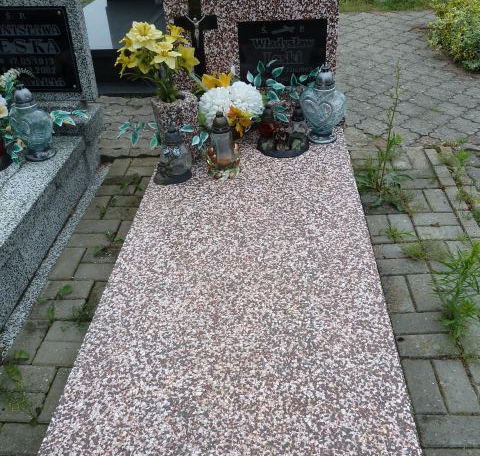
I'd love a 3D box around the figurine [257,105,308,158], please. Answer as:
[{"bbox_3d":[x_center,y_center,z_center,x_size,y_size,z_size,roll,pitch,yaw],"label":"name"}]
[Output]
[{"bbox_3d":[0.193,-0.442,2.049,0.225,0.186,0.150,0,38,5],"label":"figurine"}]

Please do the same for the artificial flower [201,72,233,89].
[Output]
[{"bbox_3d":[-0.096,-0.603,1.899,0.128,0.079,0.110,1,38,5],"label":"artificial flower"}]

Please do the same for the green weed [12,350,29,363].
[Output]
[{"bbox_3d":[-0.753,0.436,1.583,0.053,0.030,0.042,-28,45,-29],"label":"green weed"}]

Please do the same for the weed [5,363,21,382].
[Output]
[{"bbox_3d":[-0.766,0.471,1.537,0.052,0.050,0.055,1,38,5],"label":"weed"}]

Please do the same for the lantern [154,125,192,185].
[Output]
[{"bbox_3d":[-0.284,-0.318,1.908,0.155,0.223,0.120,-8,38,-4],"label":"lantern"}]

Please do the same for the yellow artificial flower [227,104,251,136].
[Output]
[{"bbox_3d":[-0.006,-0.420,1.818,0.091,0.129,0.080,1,38,5],"label":"yellow artificial flower"}]

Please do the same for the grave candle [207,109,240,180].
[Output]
[{"bbox_3d":[-0.070,-0.345,1.827,0.136,0.251,0.136,1,38,5],"label":"grave candle"}]

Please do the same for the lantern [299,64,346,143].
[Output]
[{"bbox_3d":[0.376,-0.558,2.055,0.195,0.339,0.160,13,41,20],"label":"lantern"}]

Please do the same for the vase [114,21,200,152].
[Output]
[{"bbox_3d":[-0.312,-0.549,1.859,0.312,0.552,0.260,1,38,5],"label":"vase"}]

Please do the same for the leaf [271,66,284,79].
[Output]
[{"bbox_3d":[0.171,-0.710,2.109,0.055,0.045,0.025,0,38,5],"label":"leaf"}]

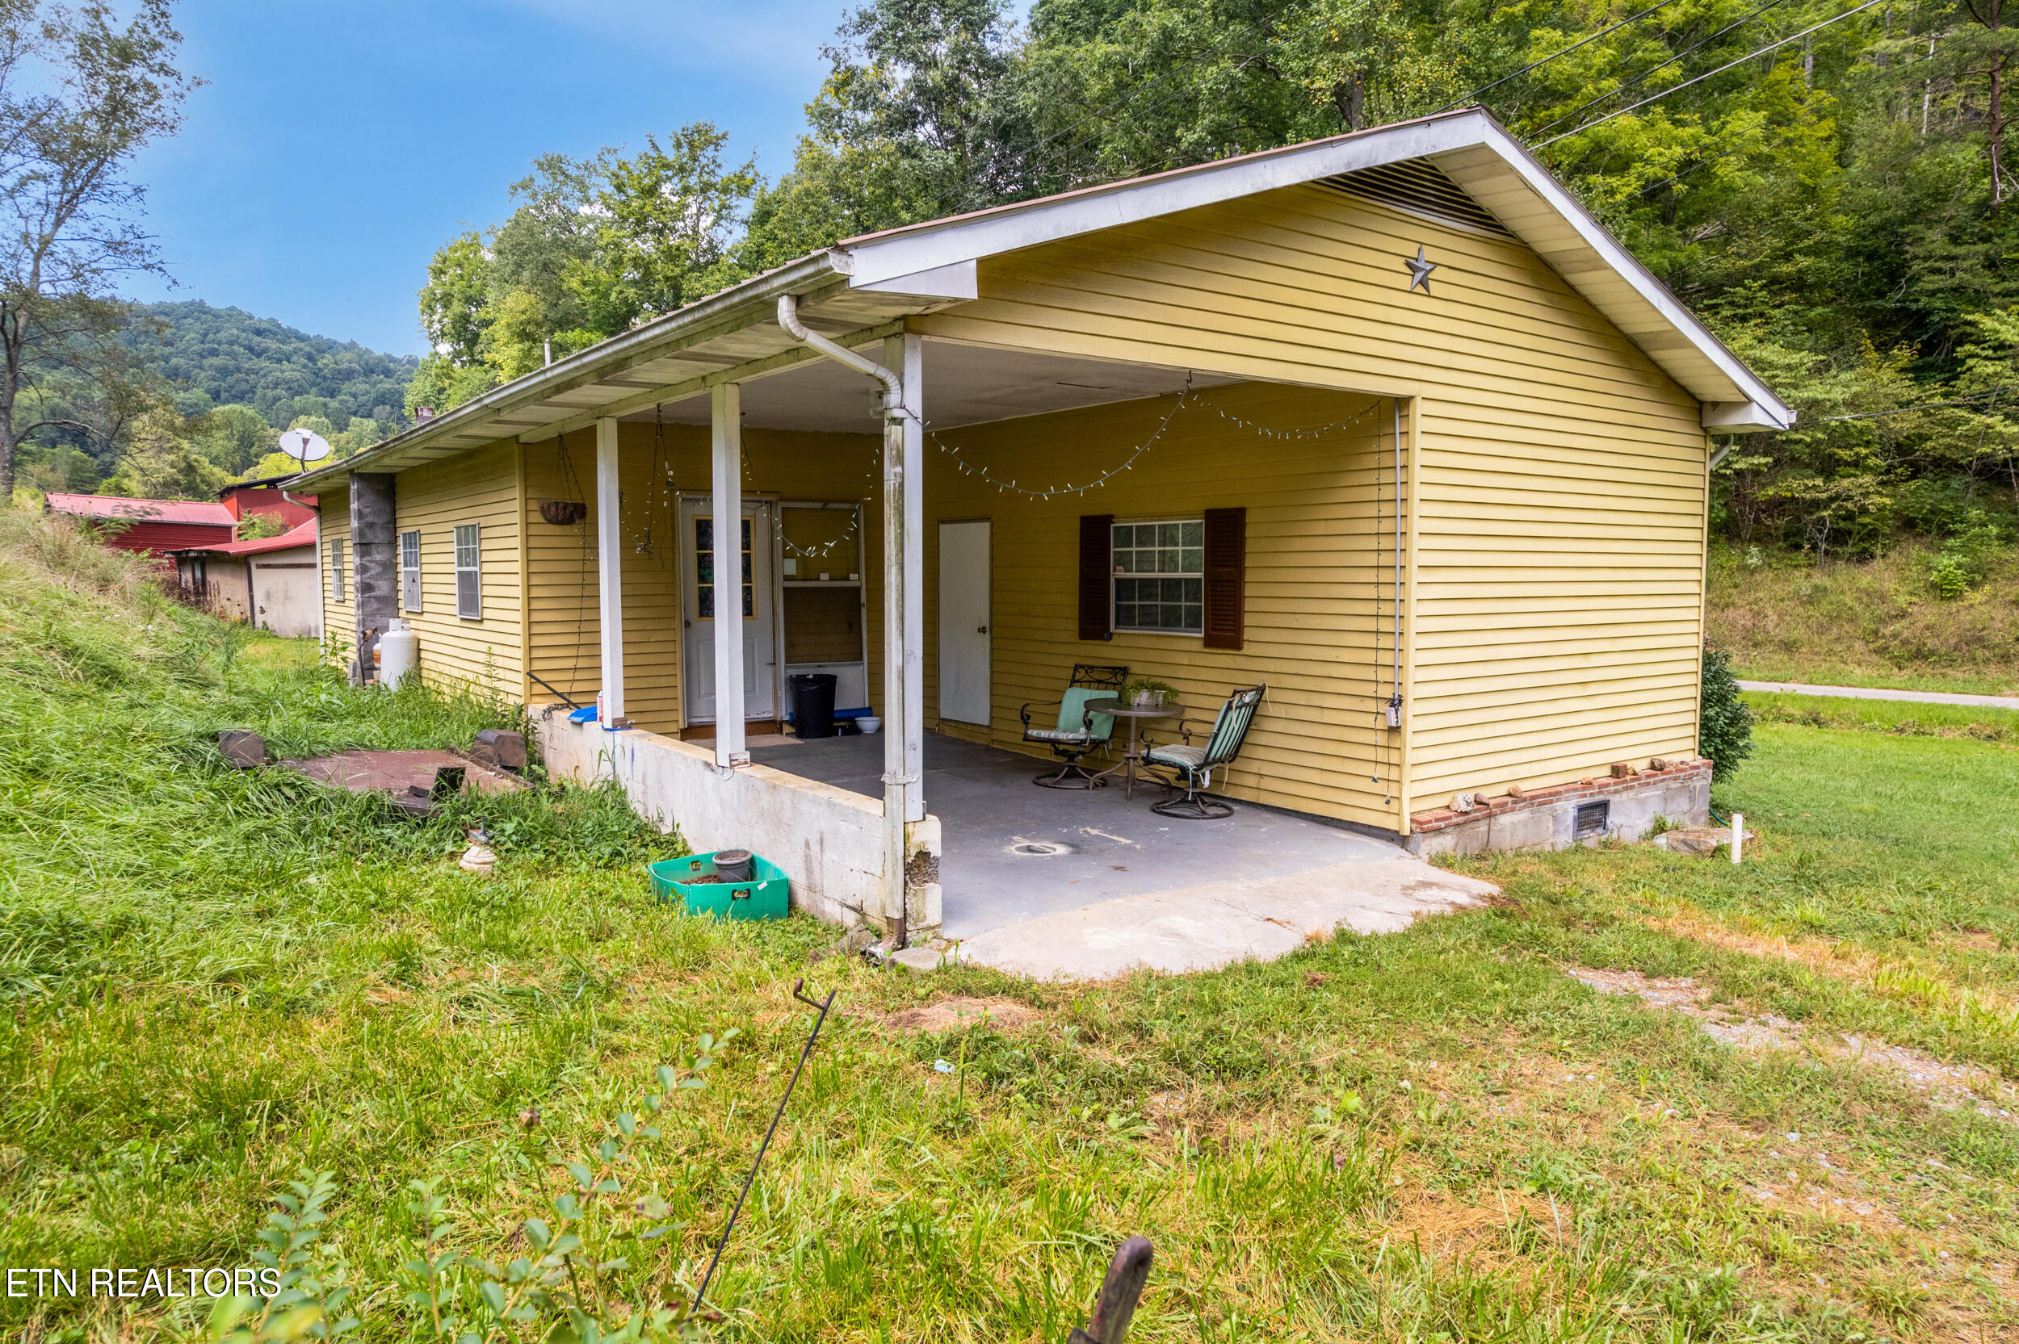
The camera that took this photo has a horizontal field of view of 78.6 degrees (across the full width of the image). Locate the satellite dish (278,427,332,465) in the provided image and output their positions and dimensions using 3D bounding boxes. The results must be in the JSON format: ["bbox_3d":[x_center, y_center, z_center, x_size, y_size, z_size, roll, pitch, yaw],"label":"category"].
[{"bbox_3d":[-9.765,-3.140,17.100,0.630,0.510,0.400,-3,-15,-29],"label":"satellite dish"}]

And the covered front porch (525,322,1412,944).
[{"bbox_3d":[-0.755,-0.424,8.846,3.660,2.750,5.920,-3,6,-36],"label":"covered front porch"}]

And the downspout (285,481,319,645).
[{"bbox_3d":[-10.537,-1.527,18.461,0.480,2.500,0.100,-3,6,-37],"label":"downspout"}]

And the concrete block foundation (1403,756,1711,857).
[{"bbox_3d":[3.956,1.012,8.786,3.770,0.460,0.300,-3,6,-35],"label":"concrete block foundation"}]

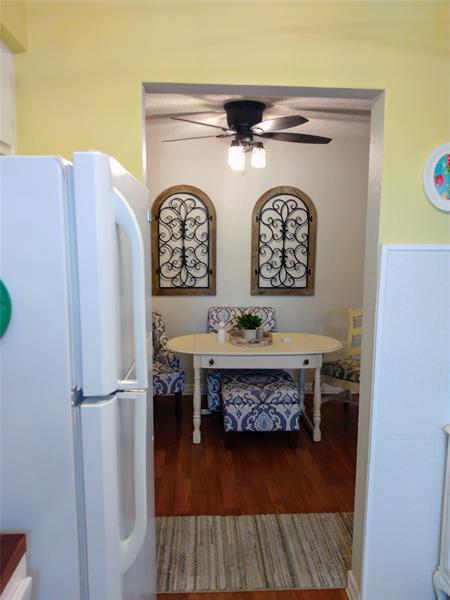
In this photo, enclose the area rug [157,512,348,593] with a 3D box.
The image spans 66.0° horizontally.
[{"bbox_3d":[0.176,1.286,1.810,1.400,0.012,0.475,0,6,-2],"label":"area rug"}]

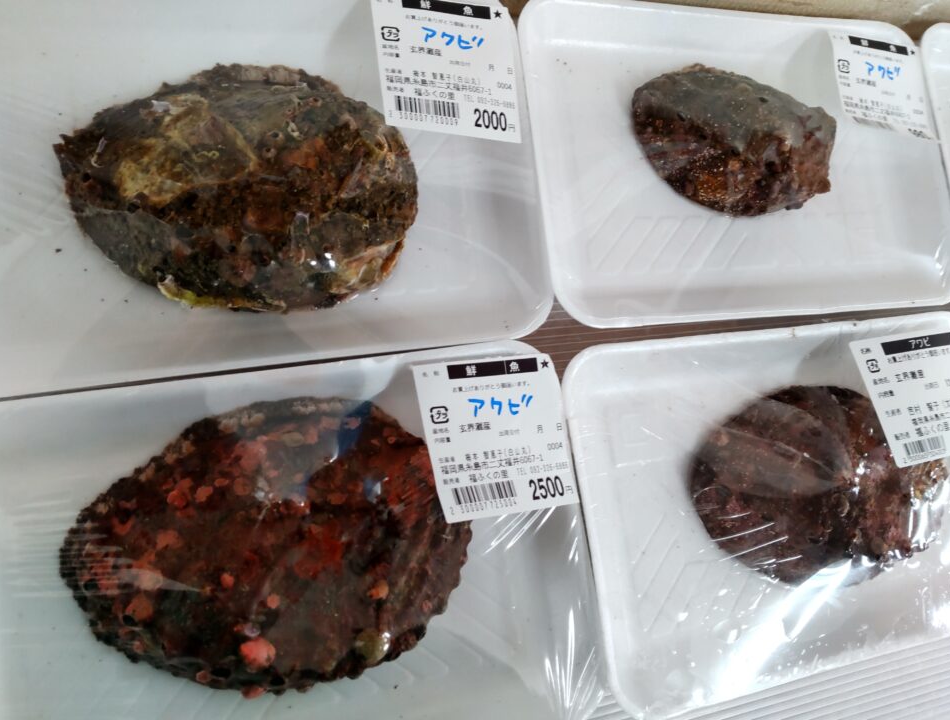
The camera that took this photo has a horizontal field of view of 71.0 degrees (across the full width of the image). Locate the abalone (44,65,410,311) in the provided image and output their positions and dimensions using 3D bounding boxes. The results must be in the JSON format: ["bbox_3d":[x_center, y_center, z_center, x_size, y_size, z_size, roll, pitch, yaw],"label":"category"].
[{"bbox_3d":[-0.082,-0.068,0.243,0.134,0.040,0.097,0,82,-16],"label":"abalone"}]

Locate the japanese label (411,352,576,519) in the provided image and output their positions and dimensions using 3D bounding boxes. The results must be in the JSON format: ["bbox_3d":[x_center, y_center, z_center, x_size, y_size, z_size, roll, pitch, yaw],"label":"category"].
[{"bbox_3d":[0.009,0.029,0.255,0.054,0.003,0.059,-8,88,-19],"label":"japanese label"}]

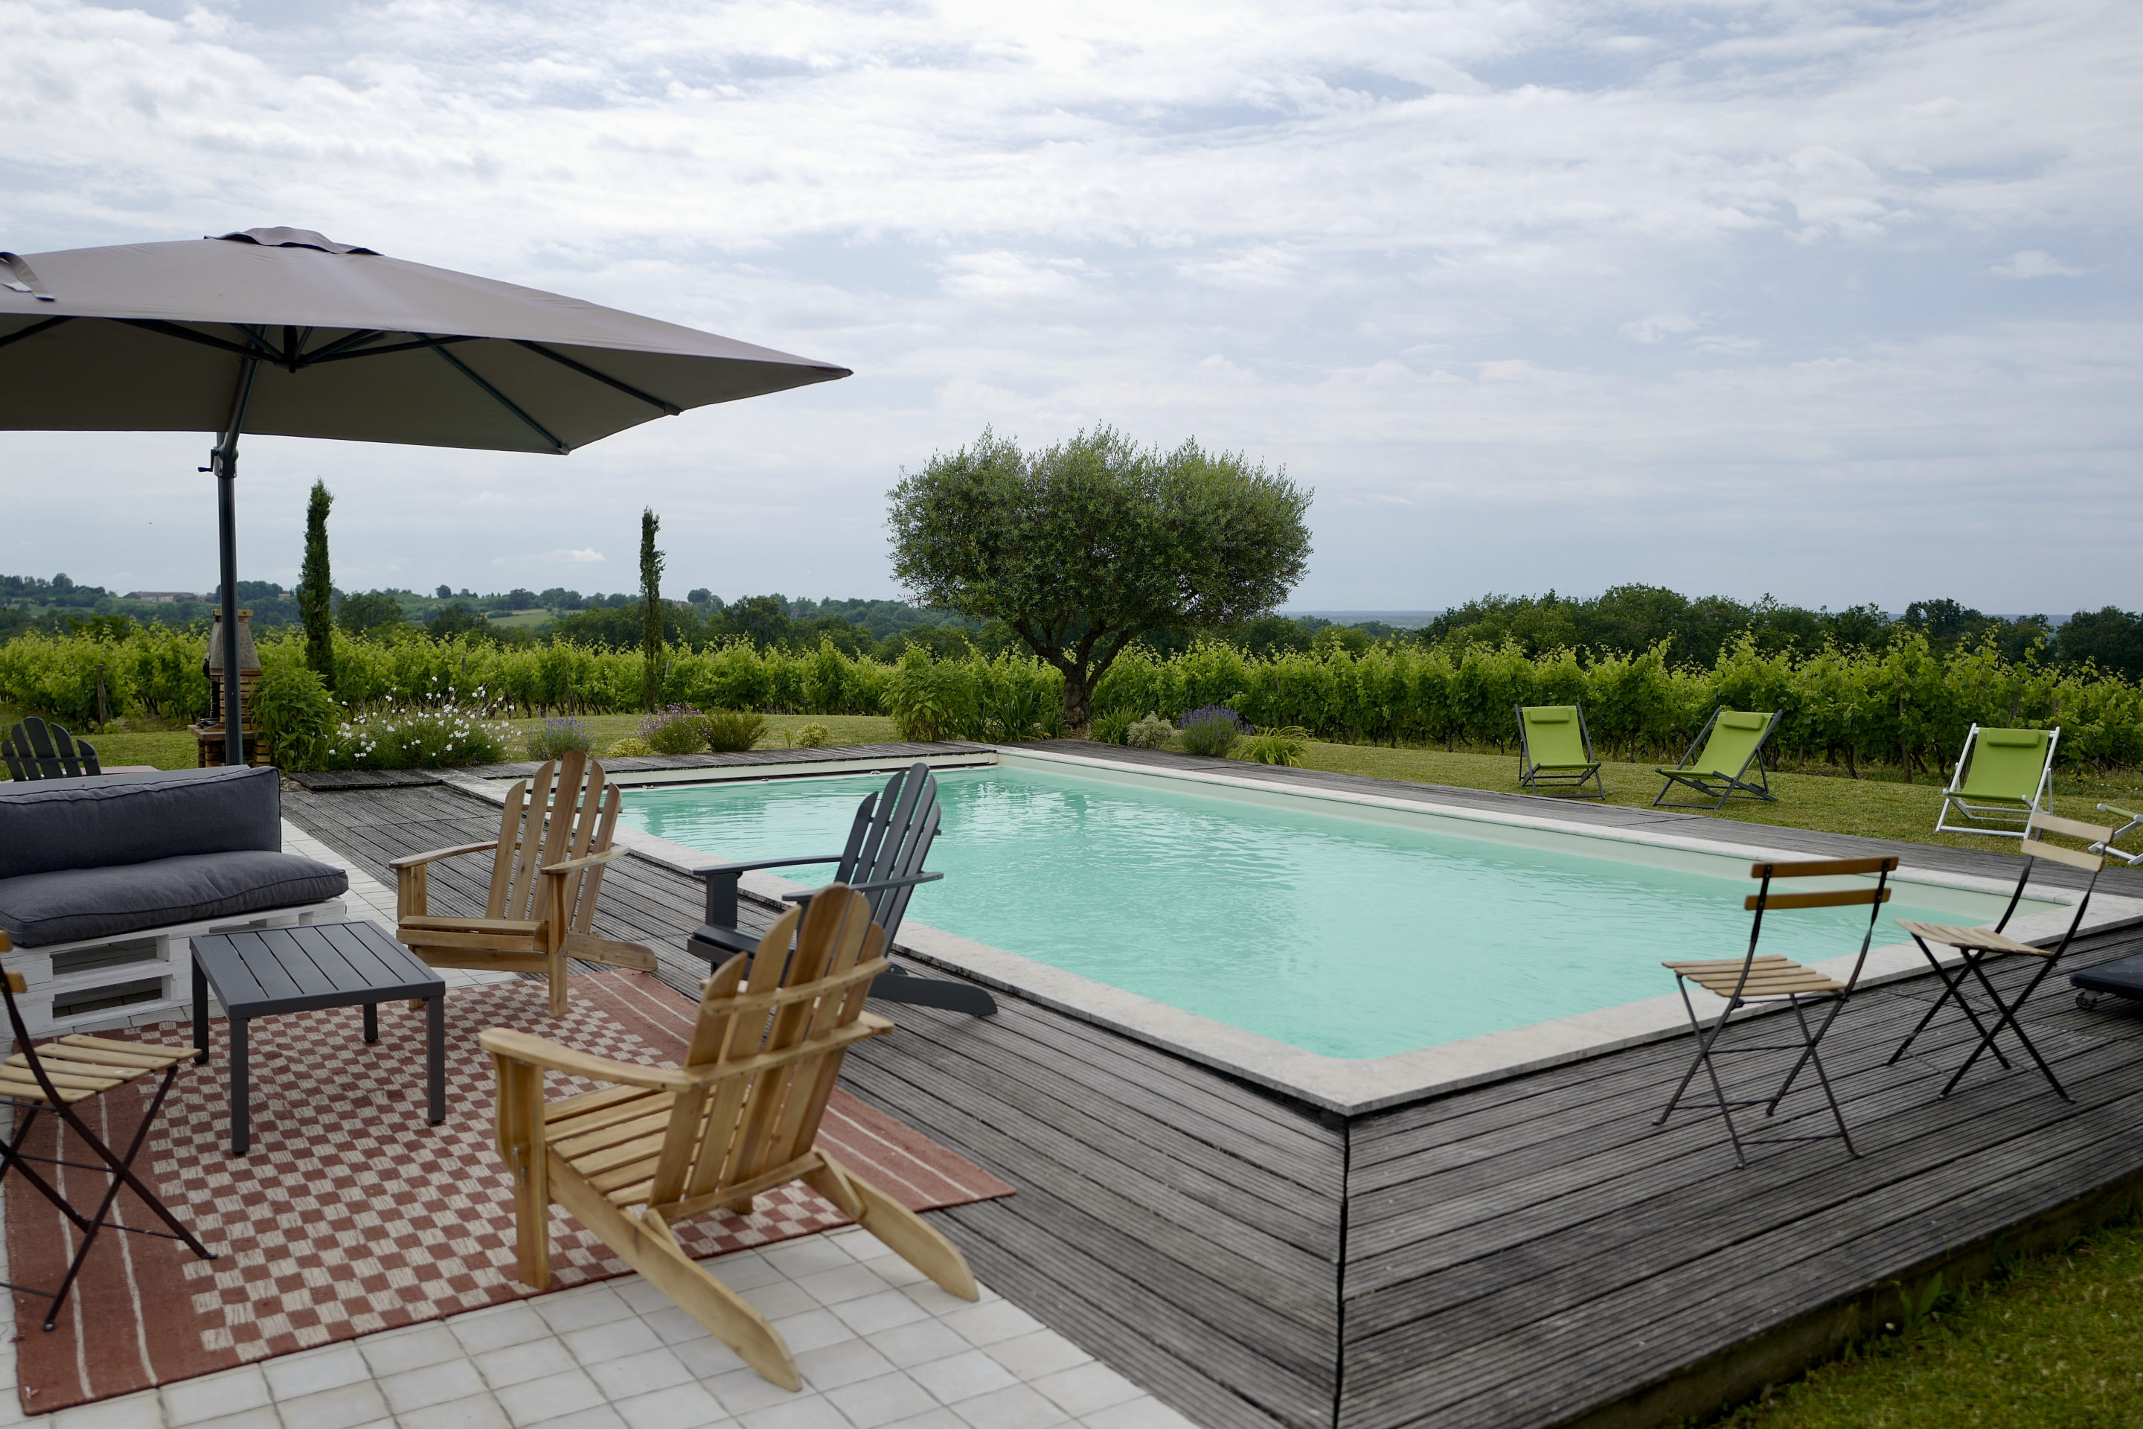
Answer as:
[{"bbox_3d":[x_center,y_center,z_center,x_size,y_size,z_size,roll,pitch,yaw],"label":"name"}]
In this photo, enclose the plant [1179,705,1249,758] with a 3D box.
[{"bbox_3d":[1.414,0.207,16.676,0.680,0.600,0.660,0,4,0],"label":"plant"}]

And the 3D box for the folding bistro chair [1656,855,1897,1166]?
[{"bbox_3d":[1.922,0.781,4.603,0.445,0.824,0.469,-1,4,-14],"label":"folding bistro chair"}]

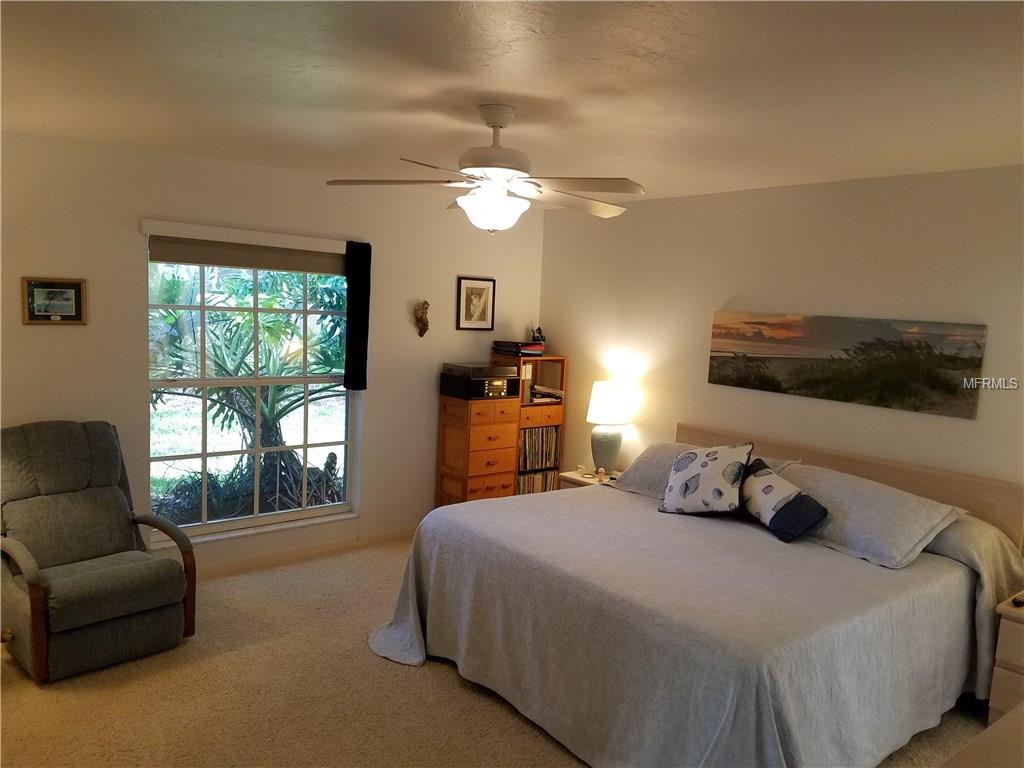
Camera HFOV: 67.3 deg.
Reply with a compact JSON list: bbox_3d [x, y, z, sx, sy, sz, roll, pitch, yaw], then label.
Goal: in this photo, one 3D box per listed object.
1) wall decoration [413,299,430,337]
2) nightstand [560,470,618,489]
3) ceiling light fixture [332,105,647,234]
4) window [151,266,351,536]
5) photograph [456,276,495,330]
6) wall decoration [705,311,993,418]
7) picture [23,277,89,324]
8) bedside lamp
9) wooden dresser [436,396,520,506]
[{"bbox_3d":[-0.613,-0.449,5.309,0.110,0.250,0.085,-3,8,-41],"label":"wall decoration"},{"bbox_3d":[0.682,0.918,5.211,0.480,0.560,0.540,-3,8,-41],"label":"nightstand"},{"bbox_3d":[-0.061,-0.798,2.884,1.290,0.470,1.290,-3,8,-41],"label":"ceiling light fixture"},{"bbox_3d":[-1.544,0.068,4.705,1.280,1.620,0.110,-3,8,-41],"label":"window"},{"bbox_3d":[-0.261,-0.583,5.638,0.347,0.382,0.025,-3,8,-41],"label":"photograph"},{"bbox_3d":[1.758,-0.139,4.259,0.033,0.450,1.525,-3,8,-41],"label":"wall decoration"},{"bbox_3d":[-2.310,-0.414,3.891,0.283,0.237,0.025,-3,8,-41],"label":"picture"},{"bbox_3d":[0.661,0.301,5.313,0.330,0.635,0.330,2,6,0],"label":"bedside lamp"},{"bbox_3d":[-0.250,0.603,5.556,0.425,1.035,0.350,-2,8,-38],"label":"wooden dresser"}]

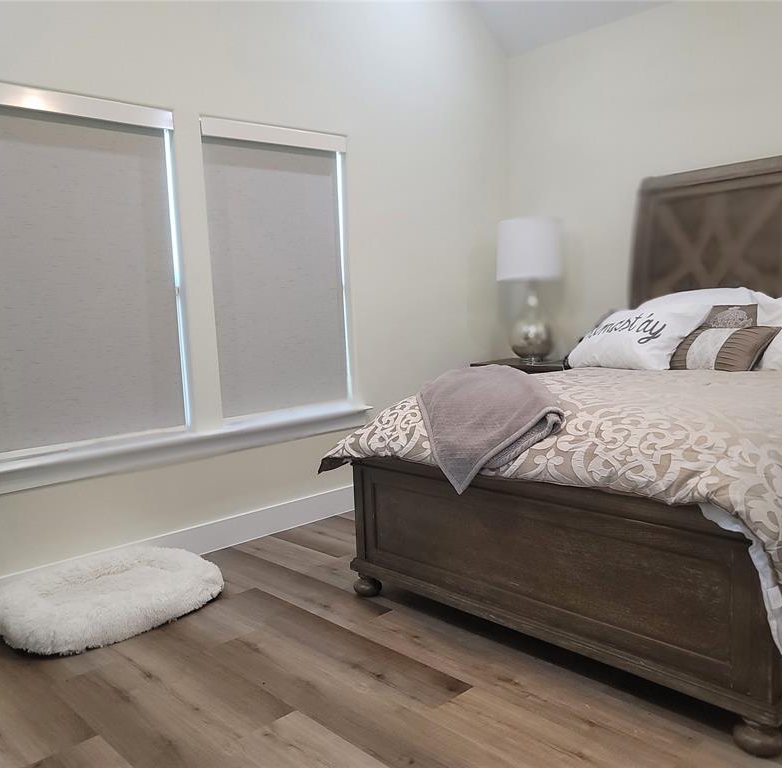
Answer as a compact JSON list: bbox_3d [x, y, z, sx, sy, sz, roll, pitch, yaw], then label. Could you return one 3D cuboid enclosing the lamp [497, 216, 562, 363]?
[{"bbox_3d":[0.901,-0.596,4.743,0.414,0.920,0.414,-2,6,0],"label":"lamp"}]

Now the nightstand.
[{"bbox_3d":[0.971,0.241,4.729,0.480,0.748,0.750,-8,8,-43],"label":"nightstand"}]

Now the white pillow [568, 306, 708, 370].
[{"bbox_3d":[1.358,-0.262,3.906,0.700,0.440,0.190,4,-33,47],"label":"white pillow"}]

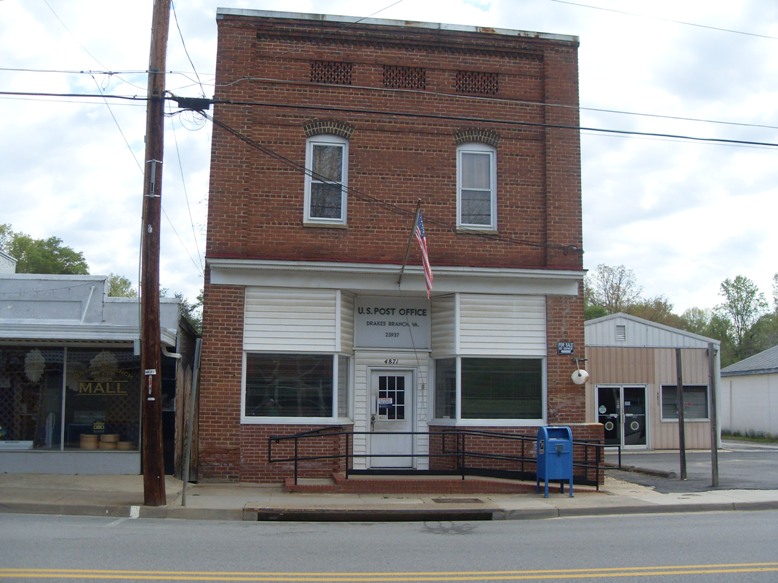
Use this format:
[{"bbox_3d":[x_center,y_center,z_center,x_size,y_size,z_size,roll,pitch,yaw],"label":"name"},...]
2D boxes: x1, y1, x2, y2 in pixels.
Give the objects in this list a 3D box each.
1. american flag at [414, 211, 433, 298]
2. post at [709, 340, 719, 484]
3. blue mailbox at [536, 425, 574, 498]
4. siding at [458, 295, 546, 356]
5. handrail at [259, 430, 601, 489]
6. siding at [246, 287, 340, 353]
[{"bbox_3d":[0.657,-0.701,15.621,0.330,1.643,0.450,2,-8,-8],"label":"american flag"},{"bbox_3d":[6.517,2.475,16.701,0.115,2.860,0.115,2,-8,-8],"label":"post"},{"bbox_3d":[3.041,3.112,15.265,0.507,1.250,0.581,1,-8,-4],"label":"blue mailbox"},{"bbox_3d":[2.331,0.696,17.084,1.883,1.257,0.100,2,-8,-8],"label":"siding"},{"bbox_3d":[0.989,3.194,15.773,6.503,1.046,1.150,2,-8,-8],"label":"handrail"},{"bbox_3d":[-1.910,0.560,16.473,1.880,1.260,0.100,2,-8,-8],"label":"siding"}]

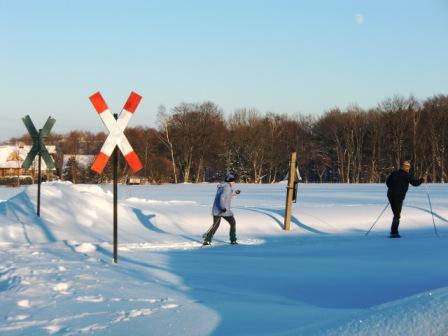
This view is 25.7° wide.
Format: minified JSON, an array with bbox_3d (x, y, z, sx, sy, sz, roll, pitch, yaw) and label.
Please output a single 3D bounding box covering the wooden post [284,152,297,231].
[{"bbox_3d":[1.627,0.573,24.000,0.140,1.920,0.140,6,0,14],"label":"wooden post"}]

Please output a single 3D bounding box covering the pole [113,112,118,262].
[{"bbox_3d":[-1.508,0.286,13.700,0.060,2.110,0.060,0,0,0],"label":"pole"}]

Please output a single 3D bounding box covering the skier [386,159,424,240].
[{"bbox_3d":[4.060,0.705,22.000,0.650,1.740,0.600,0,0,-28],"label":"skier"}]

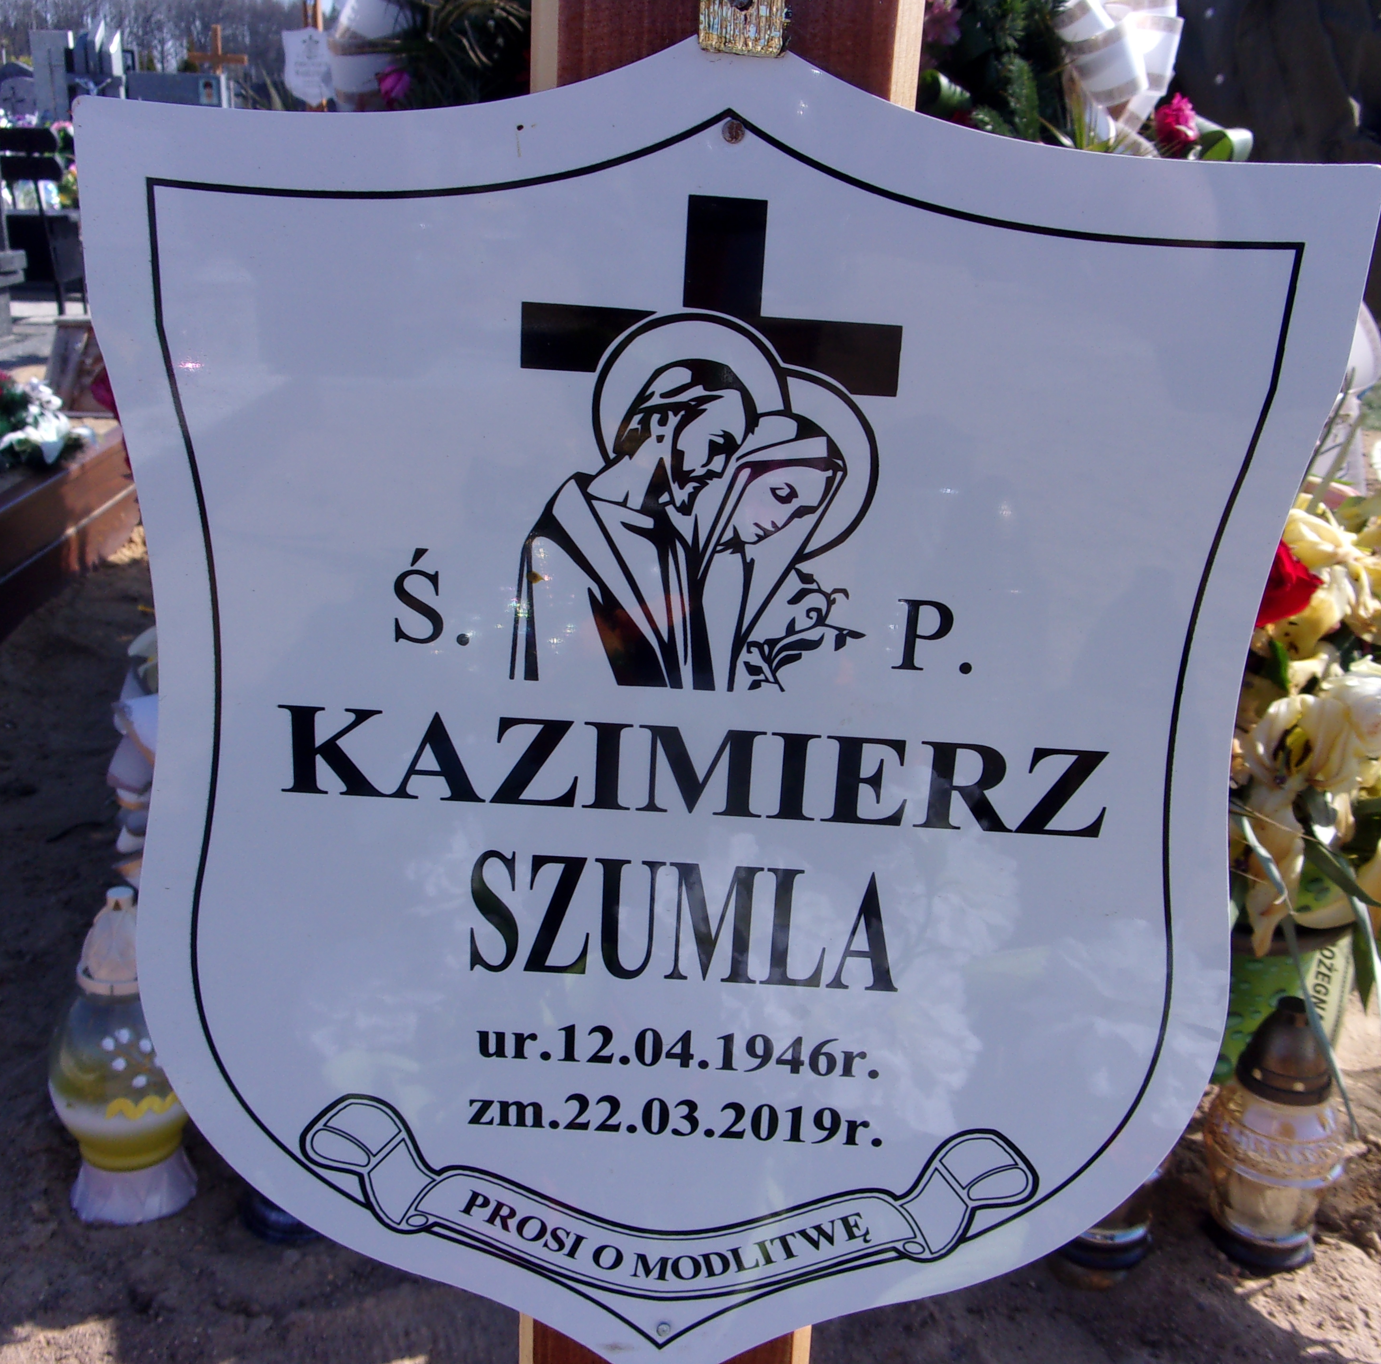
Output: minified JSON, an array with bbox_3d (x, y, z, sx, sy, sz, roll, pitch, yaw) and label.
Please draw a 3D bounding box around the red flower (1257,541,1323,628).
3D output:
[{"bbox_3d":[0.431,-0.071,1.080,0.070,0.062,0.066,9,22,16],"label":"red flower"}]

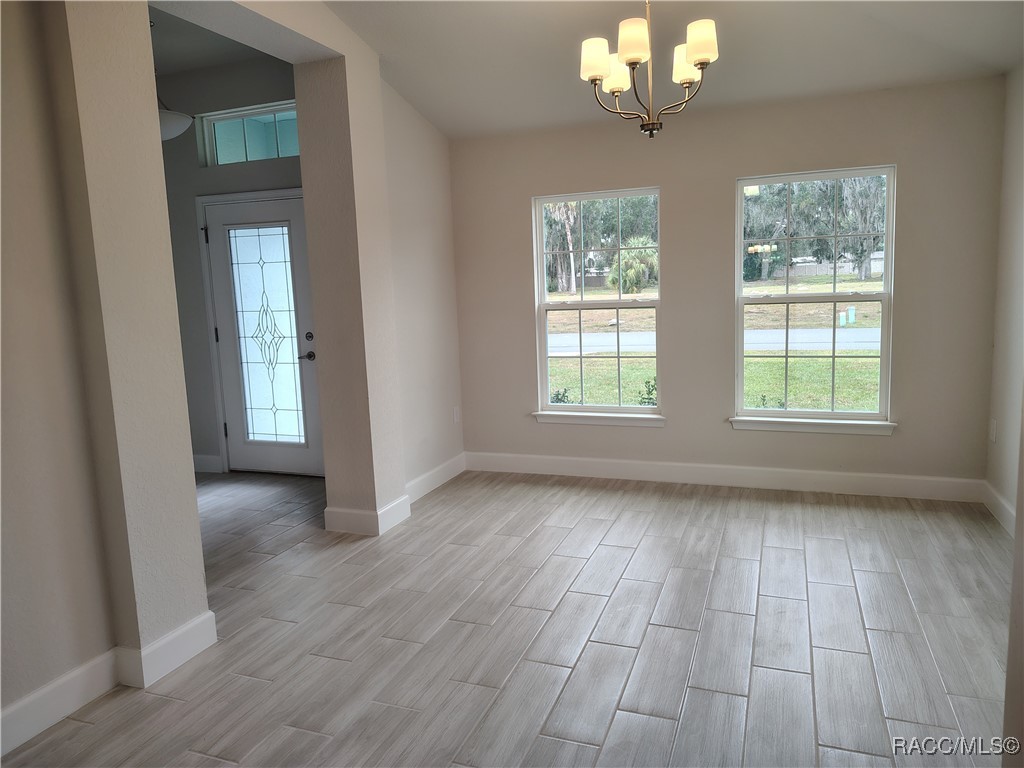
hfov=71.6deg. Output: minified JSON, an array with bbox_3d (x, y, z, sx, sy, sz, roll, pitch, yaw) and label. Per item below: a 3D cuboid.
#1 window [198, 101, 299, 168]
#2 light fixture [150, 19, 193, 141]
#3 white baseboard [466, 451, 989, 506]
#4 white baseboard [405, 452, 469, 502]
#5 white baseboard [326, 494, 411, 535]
[{"bbox_3d":[-1.884,-1.808,5.171,0.946,0.369,0.100,1,8,21],"label":"window"},{"bbox_3d":[-2.196,-1.856,4.365,0.410,0.695,0.410,1,8,21],"label":"light fixture"},{"bbox_3d":[1.219,0.613,4.817,3.381,0.142,0.018,1,8,21],"label":"white baseboard"},{"bbox_3d":[-0.564,0.665,4.921,0.018,0.142,1.081,1,8,21],"label":"white baseboard"},{"bbox_3d":[-0.859,0.765,4.245,0.369,0.142,0.369,1,8,21],"label":"white baseboard"}]

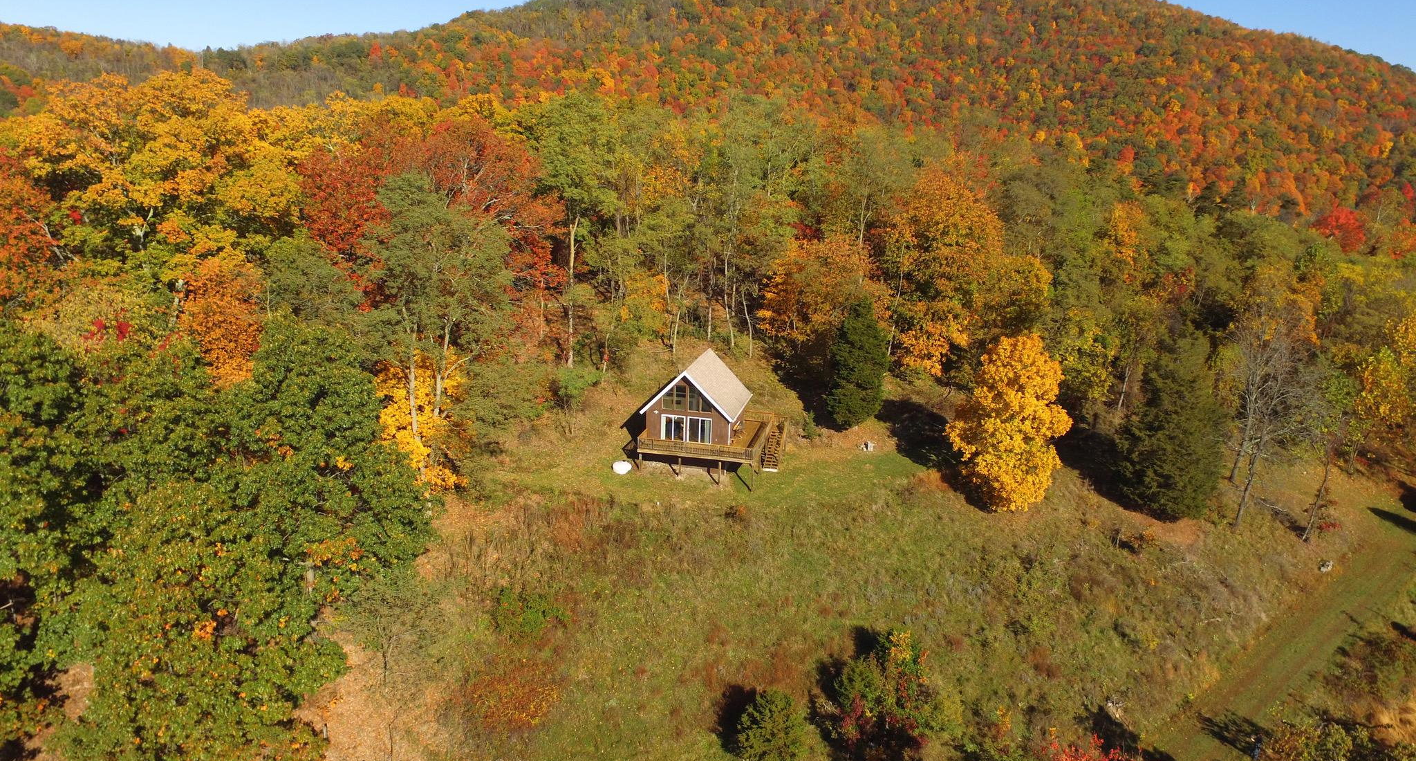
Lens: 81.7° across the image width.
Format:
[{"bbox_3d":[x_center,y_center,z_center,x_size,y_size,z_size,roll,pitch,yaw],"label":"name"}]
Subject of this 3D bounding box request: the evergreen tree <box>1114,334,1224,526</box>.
[{"bbox_3d":[31.564,3.010,54.110,7.170,12.690,6.960,0,16,0],"label":"evergreen tree"}]

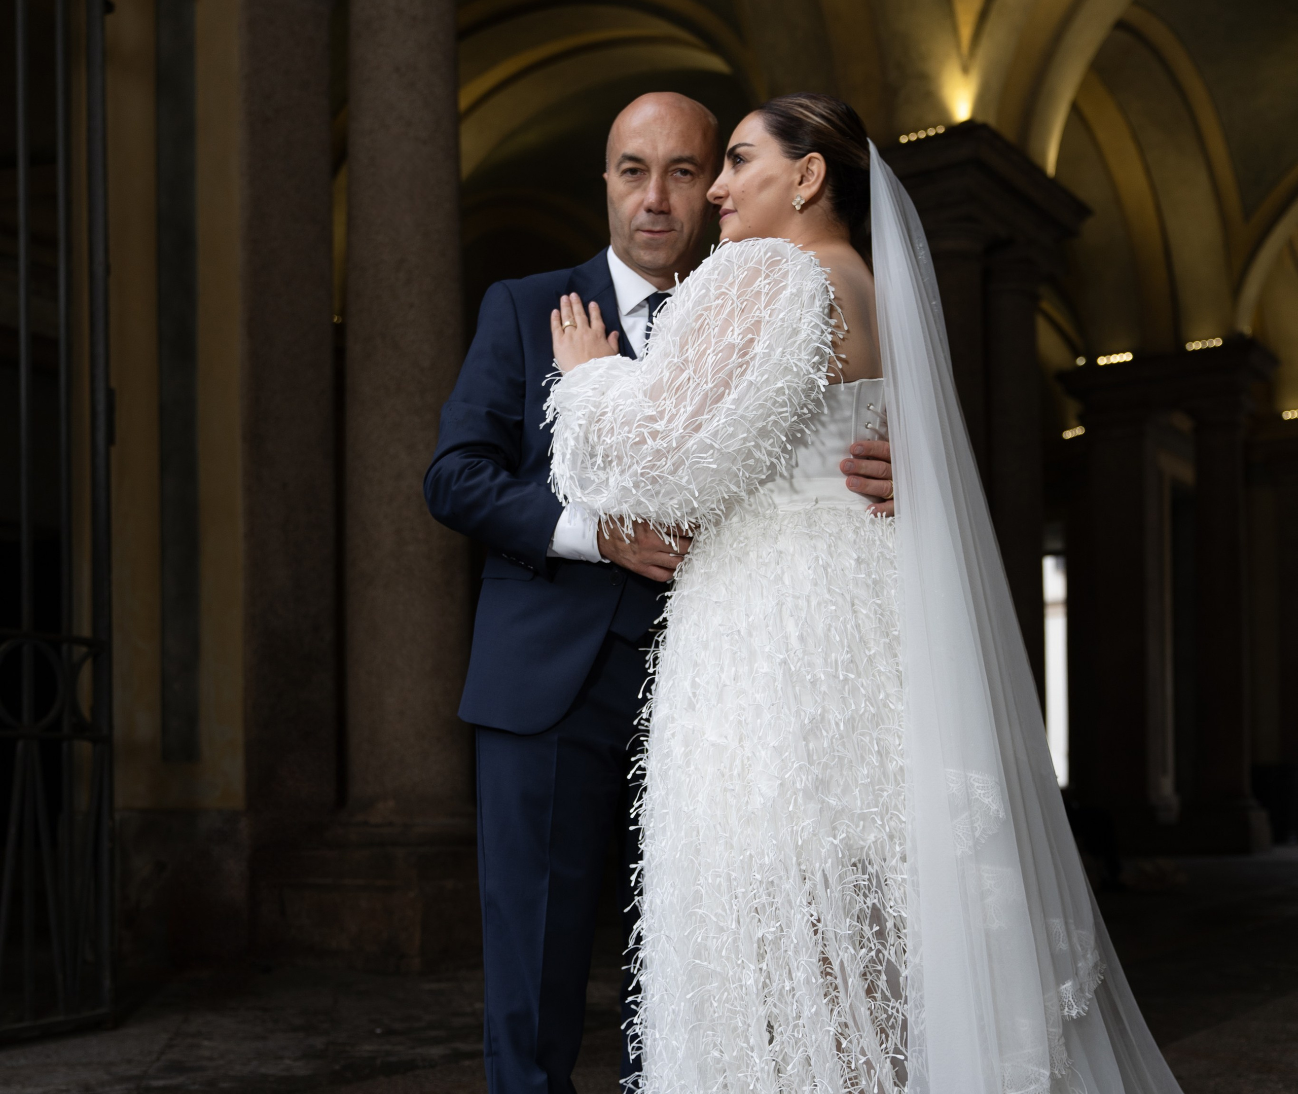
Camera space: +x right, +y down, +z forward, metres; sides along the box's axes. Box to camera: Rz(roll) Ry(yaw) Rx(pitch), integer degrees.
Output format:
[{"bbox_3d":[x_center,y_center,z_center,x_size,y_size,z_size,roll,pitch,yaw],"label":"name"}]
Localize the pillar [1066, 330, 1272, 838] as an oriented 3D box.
[{"bbox_3d":[5.653,0.553,16.465,2.000,5.361,1.150,-1,-2,37],"label":"pillar"}]

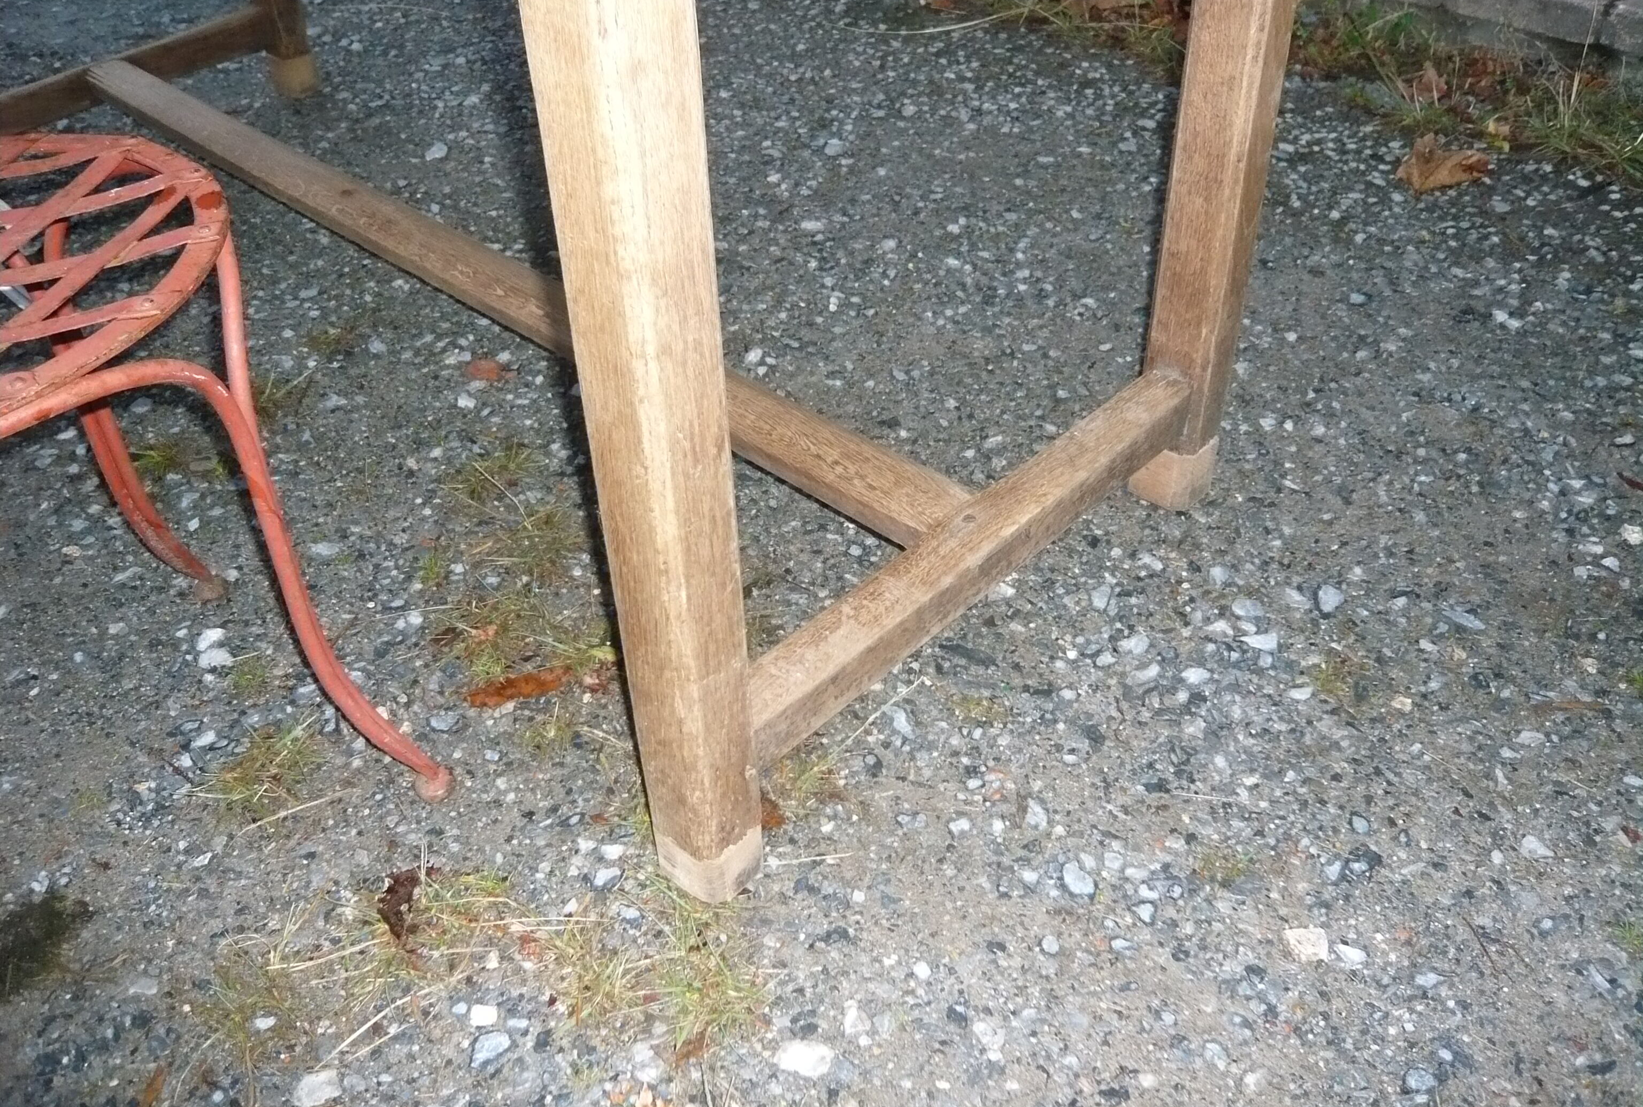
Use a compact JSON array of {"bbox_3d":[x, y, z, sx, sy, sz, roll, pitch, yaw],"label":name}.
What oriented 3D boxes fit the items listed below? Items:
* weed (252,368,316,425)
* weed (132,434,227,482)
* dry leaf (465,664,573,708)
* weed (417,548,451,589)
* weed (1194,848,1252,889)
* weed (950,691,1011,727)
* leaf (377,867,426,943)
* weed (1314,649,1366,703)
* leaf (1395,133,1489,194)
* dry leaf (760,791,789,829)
[{"bbox_3d":[-0.597,-0.176,1.471,0.063,0.045,0.054,-3,40,0],"label":"weed"},{"bbox_3d":[-0.679,-0.102,1.399,0.095,0.030,0.052,-3,40,0],"label":"weed"},{"bbox_3d":[-0.256,0.111,1.129,0.091,0.020,0.027,-12,41,-11],"label":"dry leaf"},{"bbox_3d":[-0.365,0.012,1.246,0.030,0.028,0.034,-3,40,0],"label":"weed"},{"bbox_3d":[0.291,0.227,0.965,0.040,0.014,0.031,-3,40,0],"label":"weed"},{"bbox_3d":[0.131,0.126,1.094,0.050,0.014,0.031,-3,40,0],"label":"weed"},{"bbox_3d":[-0.304,0.251,0.961,0.033,0.025,0.057,-5,40,-3],"label":"leaf"},{"bbox_3d":[0.431,0.099,1.102,0.039,0.023,0.048,-3,40,0],"label":"weed"},{"bbox_3d":[0.849,-0.536,1.817,0.130,0.050,0.100,-3,40,0],"label":"leaf"},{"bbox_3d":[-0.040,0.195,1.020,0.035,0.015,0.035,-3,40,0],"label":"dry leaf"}]

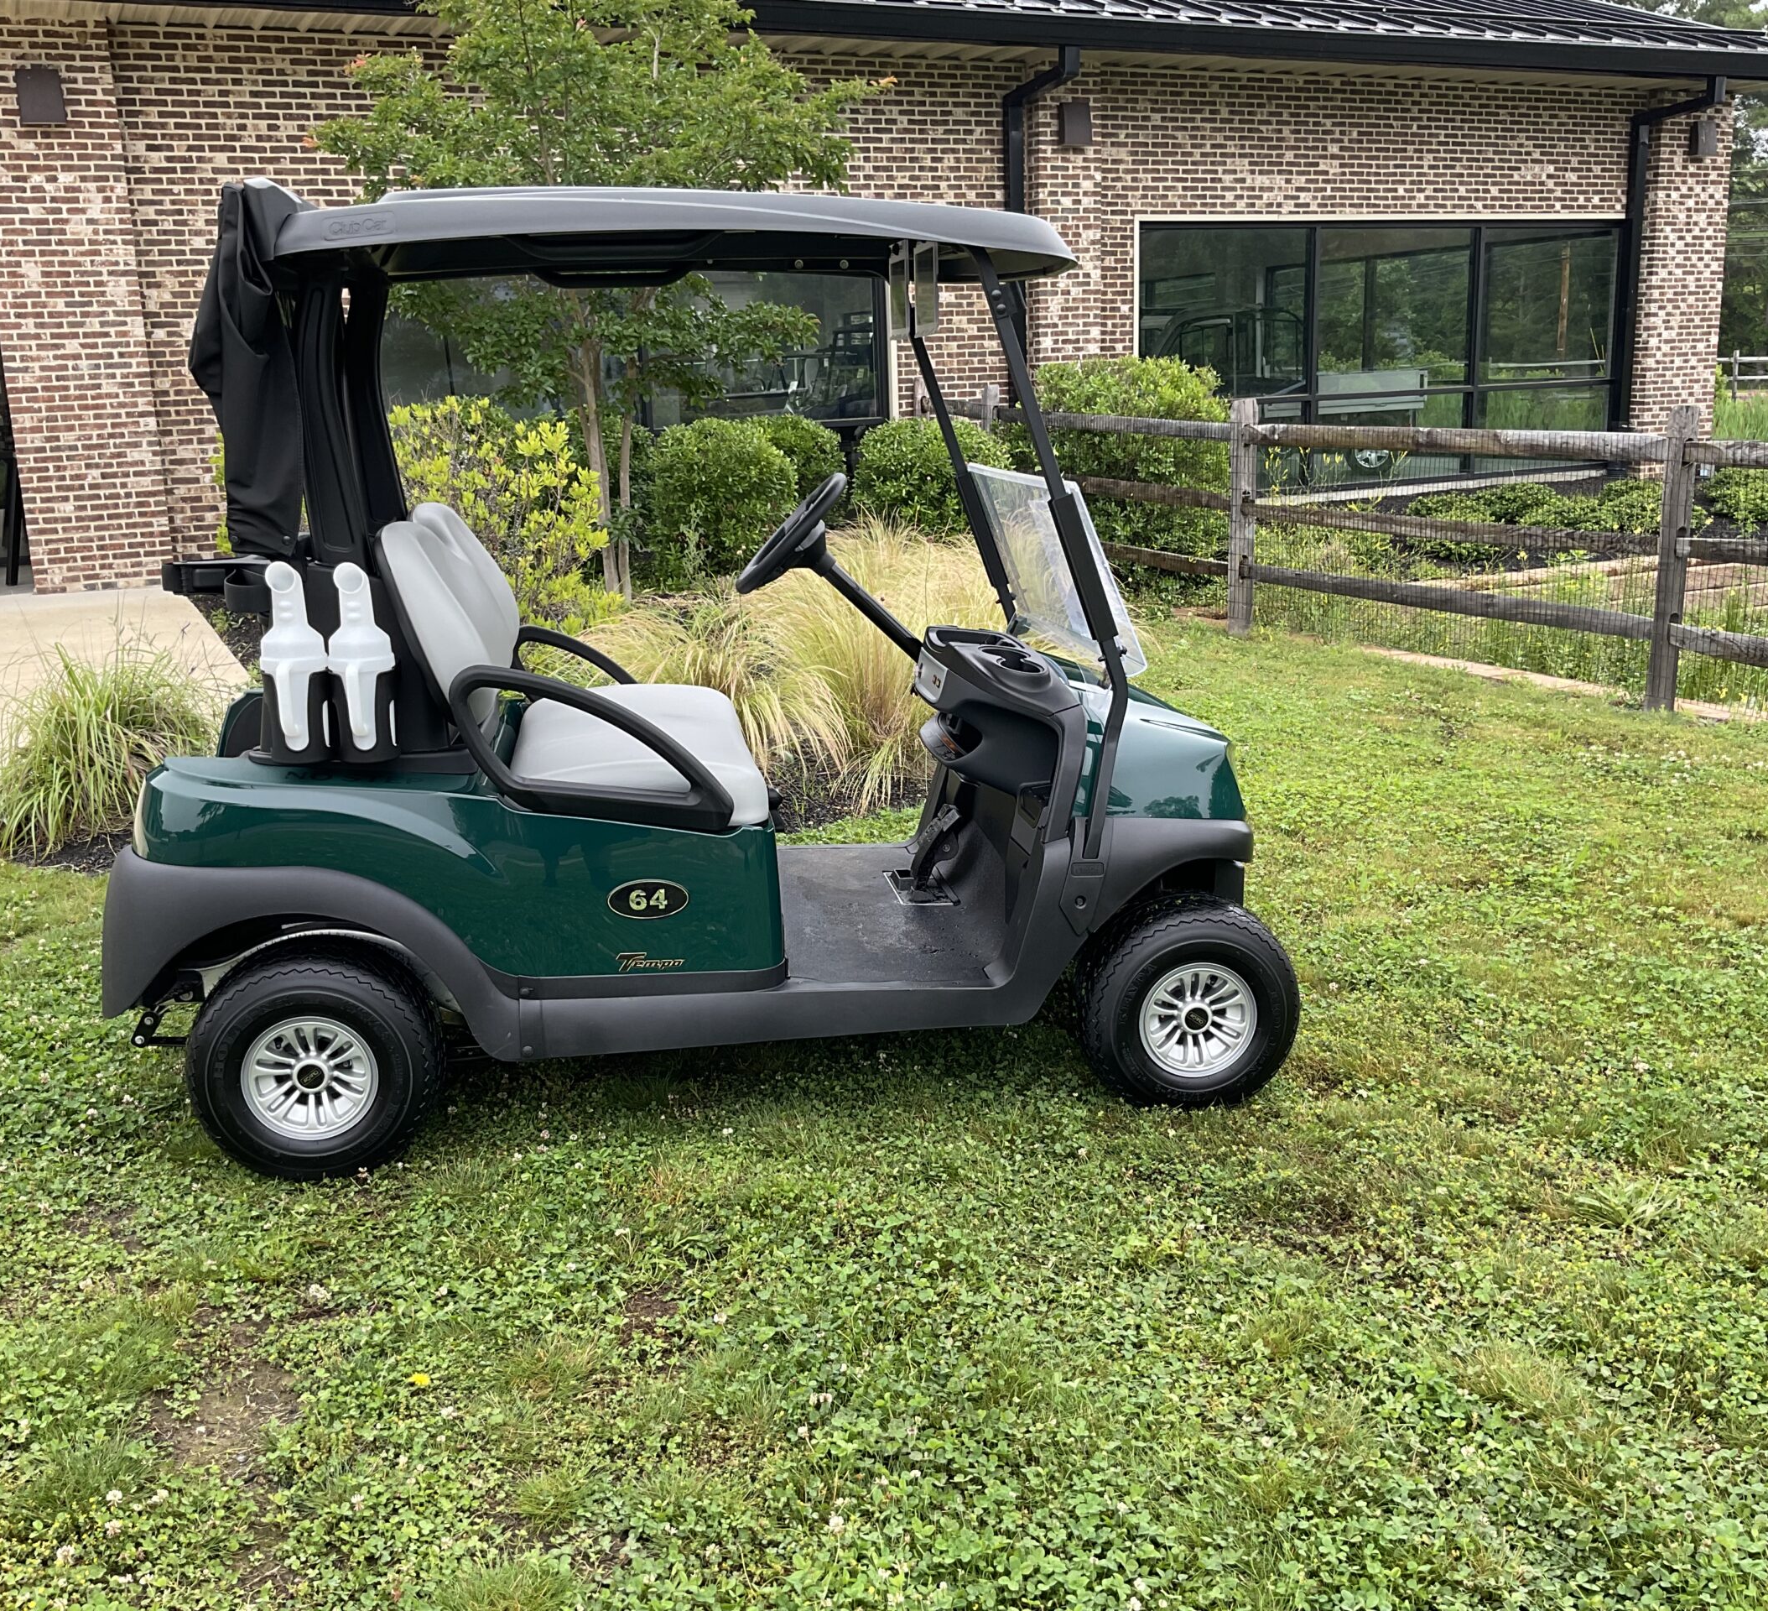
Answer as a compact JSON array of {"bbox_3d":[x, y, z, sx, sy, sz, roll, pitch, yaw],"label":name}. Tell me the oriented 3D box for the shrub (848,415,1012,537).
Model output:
[{"bbox_3d":[0.303,-2.034,11.800,1.060,1.100,1.060,-2,14,0],"label":"shrub"}]

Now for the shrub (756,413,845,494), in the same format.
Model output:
[{"bbox_3d":[-0.764,-2.250,12.700,1.000,1.100,1.000,-2,14,0],"label":"shrub"}]

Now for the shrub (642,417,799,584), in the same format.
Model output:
[{"bbox_3d":[-1.064,-1.984,11.700,1.040,1.100,1.040,-2,14,0],"label":"shrub"}]

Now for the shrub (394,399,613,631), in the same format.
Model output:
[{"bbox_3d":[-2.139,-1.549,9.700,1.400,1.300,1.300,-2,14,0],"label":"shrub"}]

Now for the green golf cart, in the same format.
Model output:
[{"bbox_3d":[-0.364,-0.333,3.741,2.330,1.780,1.200,-2,14,-9],"label":"green golf cart"}]

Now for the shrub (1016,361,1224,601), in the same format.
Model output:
[{"bbox_3d":[1.475,-2.052,11.100,1.340,1.430,1.300,-2,14,0],"label":"shrub"}]

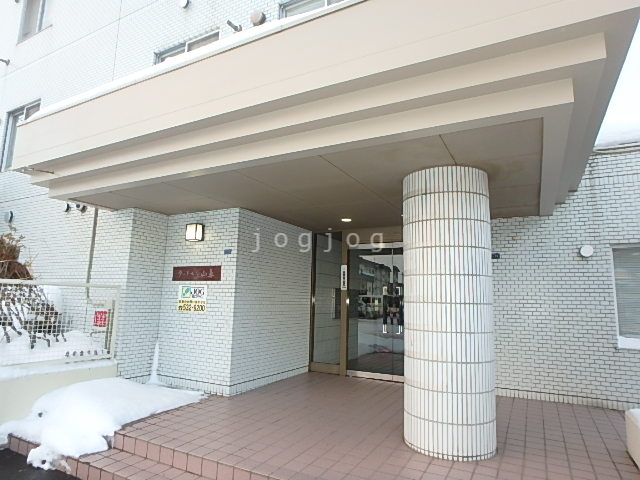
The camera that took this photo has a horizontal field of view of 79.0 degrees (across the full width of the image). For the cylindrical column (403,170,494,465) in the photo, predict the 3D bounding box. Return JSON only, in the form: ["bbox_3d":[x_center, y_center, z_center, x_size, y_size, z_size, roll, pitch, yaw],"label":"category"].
[{"bbox_3d":[1.155,0.595,3.550,0.770,2.370,0.770,-3,-10,28],"label":"cylindrical column"}]

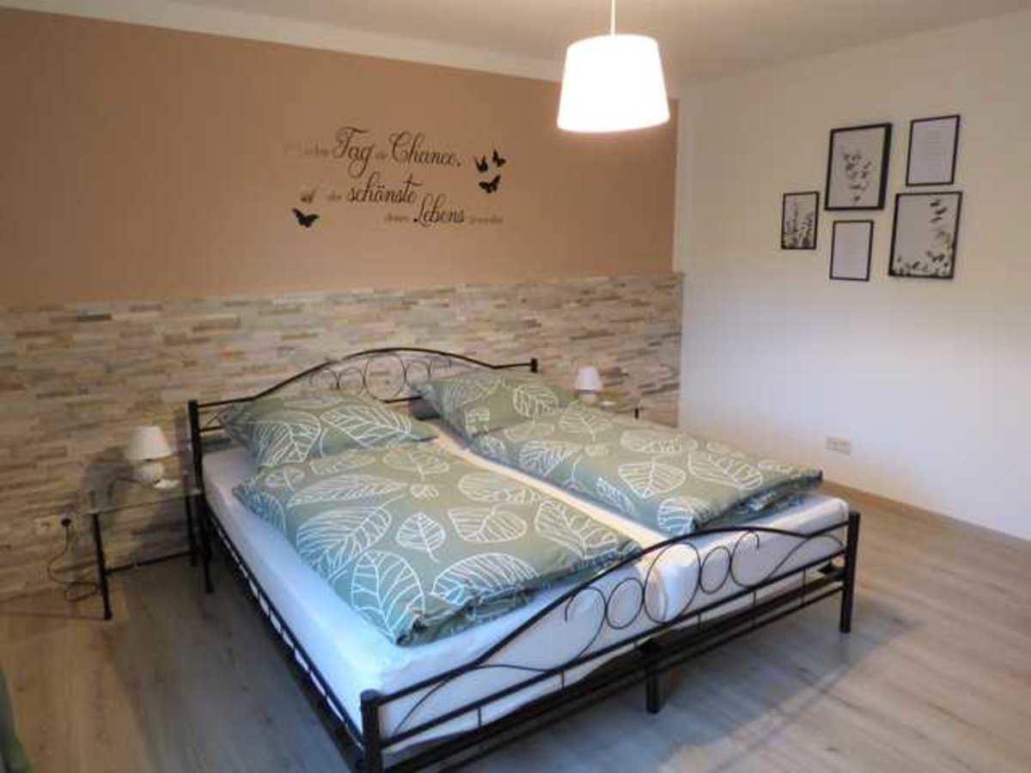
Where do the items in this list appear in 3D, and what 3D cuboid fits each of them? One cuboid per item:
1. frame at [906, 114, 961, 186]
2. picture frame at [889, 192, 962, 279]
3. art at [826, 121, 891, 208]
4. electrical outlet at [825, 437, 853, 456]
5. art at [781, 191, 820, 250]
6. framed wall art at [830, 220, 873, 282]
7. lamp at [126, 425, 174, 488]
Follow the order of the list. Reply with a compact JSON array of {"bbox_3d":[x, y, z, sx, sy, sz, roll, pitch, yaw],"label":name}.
[{"bbox_3d":[2.039,-1.146,3.348,0.018,0.315,0.222,-9,14,-35],"label":"frame"},{"bbox_3d":[2.047,-0.754,3.422,0.020,0.413,0.305,-9,14,-35],"label":"picture frame"},{"bbox_3d":[1.823,-1.155,3.639,0.030,0.416,0.312,-9,14,-35],"label":"art"},{"bbox_3d":[1.859,0.339,3.935,0.012,0.082,0.151,-9,14,-35],"label":"electrical outlet"},{"bbox_3d":[1.643,-0.950,3.947,0.018,0.315,0.220,-9,14,-35],"label":"art"},{"bbox_3d":[1.832,-0.737,3.729,0.018,0.315,0.221,-9,14,-35],"label":"framed wall art"},{"bbox_3d":[-1.546,0.289,2.880,0.172,0.242,0.172,-8,14,-32],"label":"lamp"}]

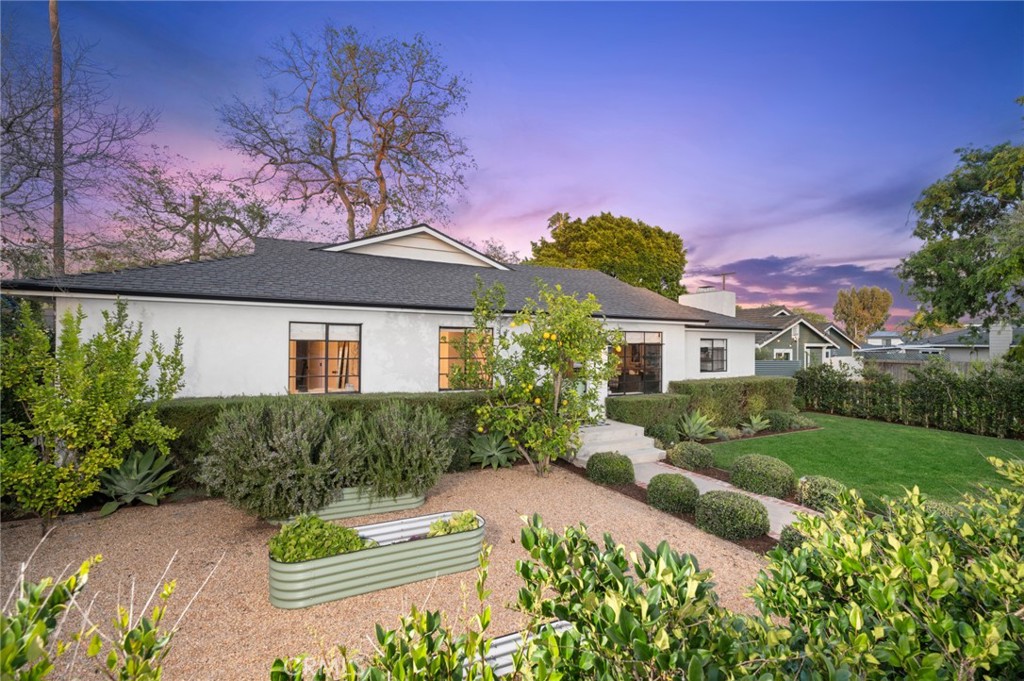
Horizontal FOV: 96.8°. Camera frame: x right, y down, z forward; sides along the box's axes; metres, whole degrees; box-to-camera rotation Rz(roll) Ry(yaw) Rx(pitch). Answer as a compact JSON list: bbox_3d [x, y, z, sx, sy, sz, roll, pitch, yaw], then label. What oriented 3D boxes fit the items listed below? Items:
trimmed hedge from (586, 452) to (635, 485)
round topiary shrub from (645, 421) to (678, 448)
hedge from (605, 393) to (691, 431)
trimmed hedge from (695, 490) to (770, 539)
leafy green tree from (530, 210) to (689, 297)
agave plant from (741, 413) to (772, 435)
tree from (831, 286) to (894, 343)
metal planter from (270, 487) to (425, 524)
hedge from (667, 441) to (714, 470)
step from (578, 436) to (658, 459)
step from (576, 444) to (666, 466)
[{"bbox_3d":[1.623,2.067,7.477,0.770,0.480,0.770,0,-1,0],"label":"trimmed hedge"},{"bbox_3d":[3.364,2.076,10.218,0.750,0.580,0.720,1,-1,-26],"label":"round topiary shrub"},{"bbox_3d":[3.563,2.019,11.642,1.650,1.030,1.150,1,-2,-25],"label":"hedge"},{"bbox_3d":[2.570,2.038,5.370,0.820,0.480,0.820,1,-2,-25],"label":"trimmed hedge"},{"bbox_3d":[5.881,-2.341,28.000,9.600,11.081,9.200,1,-2,-25],"label":"leafy green tree"},{"bbox_3d":[6.748,2.273,12.600,0.760,0.600,0.760,1,-2,-25],"label":"agave plant"},{"bbox_3d":[44.709,-1.298,58.000,6.600,11.435,6.600,1,-2,-25],"label":"tree"},{"bbox_3d":[-2.150,2.063,6.038,2.000,0.380,0.570,1,-1,-25],"label":"metal planter"},{"bbox_3d":[3.323,2.101,8.447,0.790,0.470,0.790,0,-1,0],"label":"hedge"},{"bbox_3d":[2.140,2.179,9.367,1.800,0.175,0.430,1,-2,-25],"label":"step"},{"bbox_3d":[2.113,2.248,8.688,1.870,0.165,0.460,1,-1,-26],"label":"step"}]

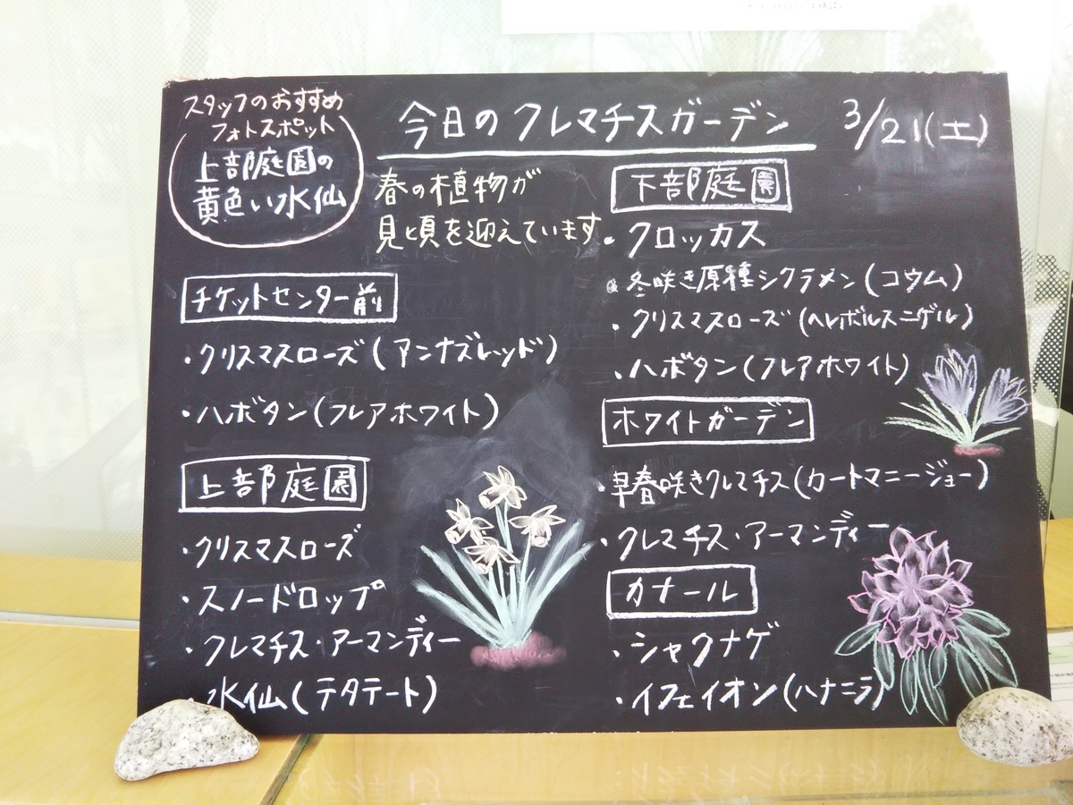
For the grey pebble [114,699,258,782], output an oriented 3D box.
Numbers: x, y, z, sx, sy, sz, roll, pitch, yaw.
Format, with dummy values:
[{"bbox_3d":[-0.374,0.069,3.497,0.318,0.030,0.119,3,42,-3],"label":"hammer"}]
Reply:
[{"bbox_3d":[-0.220,0.207,0.587,0.087,0.039,0.044,-4,13,-14],"label":"grey pebble"}]

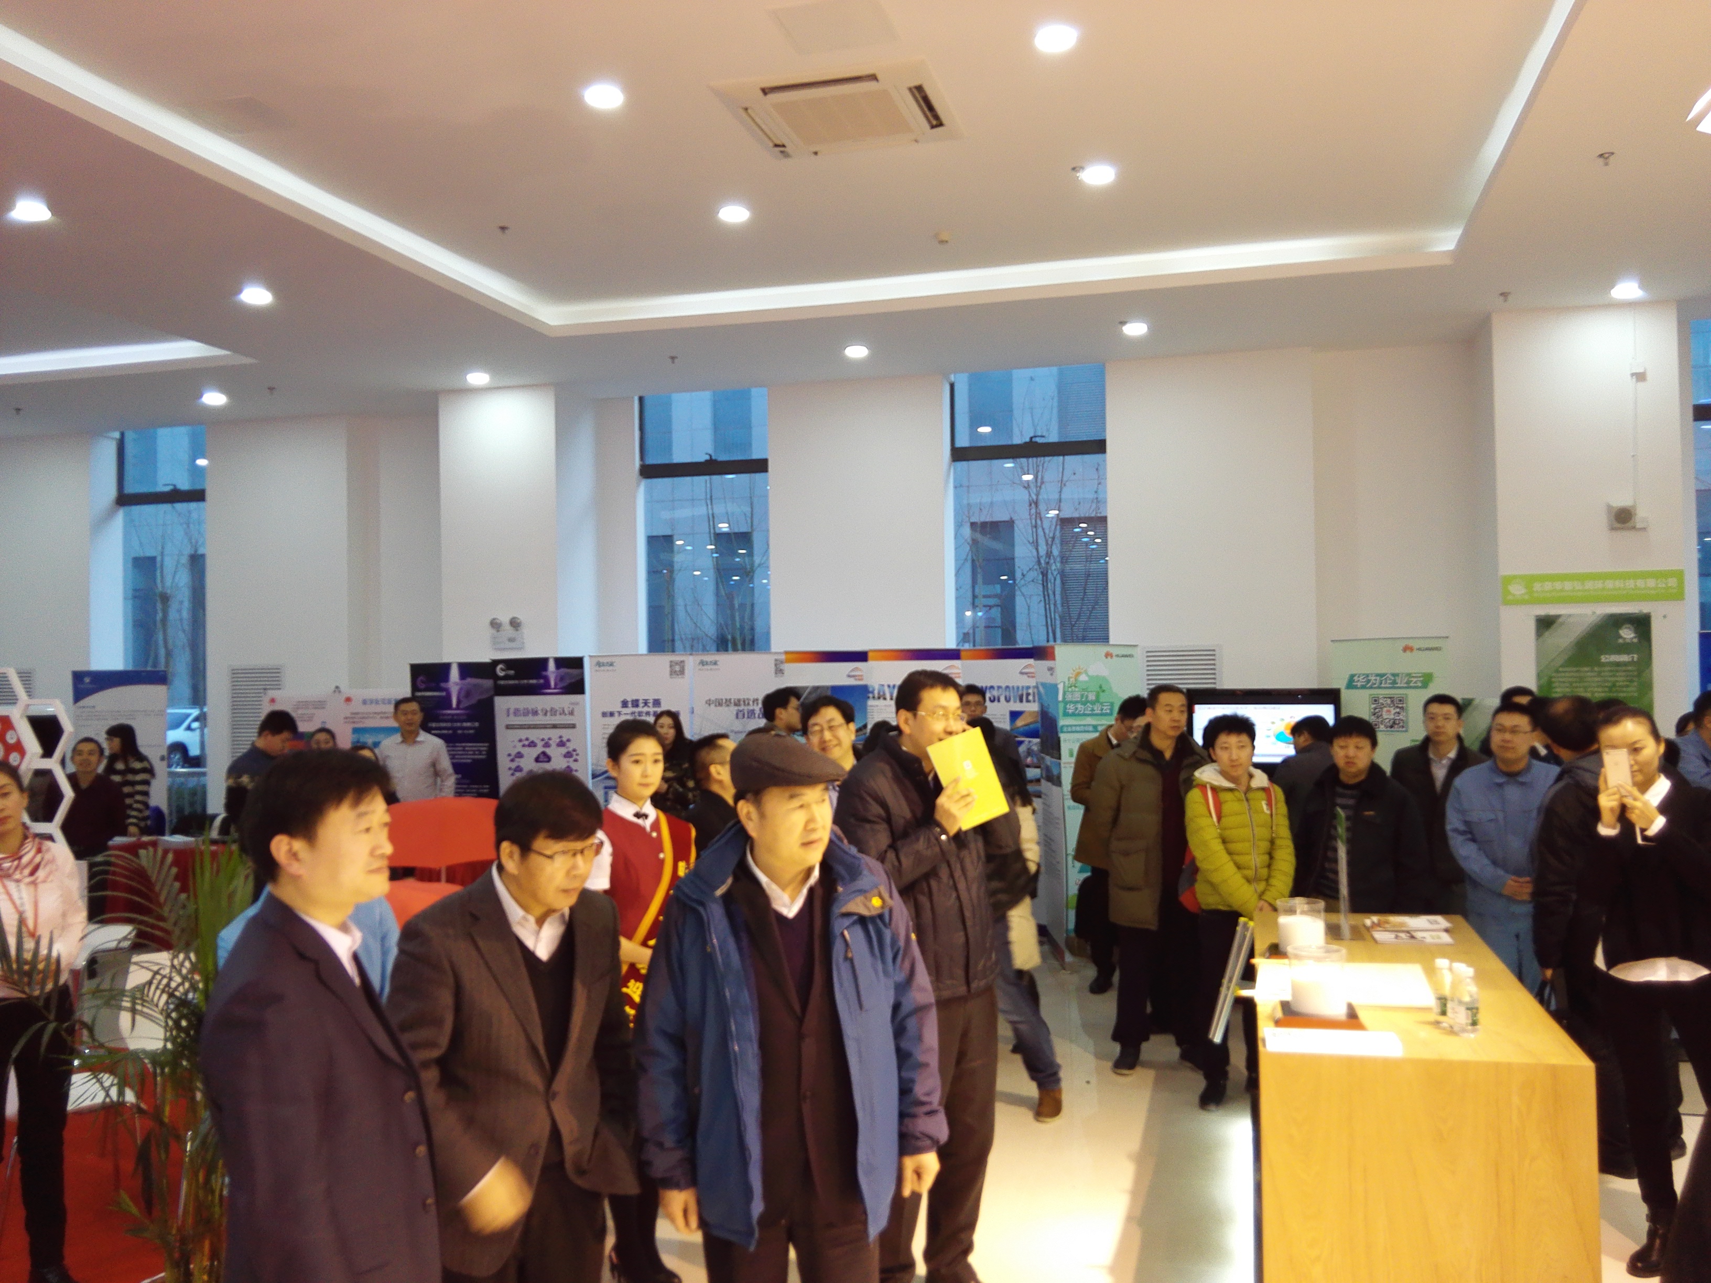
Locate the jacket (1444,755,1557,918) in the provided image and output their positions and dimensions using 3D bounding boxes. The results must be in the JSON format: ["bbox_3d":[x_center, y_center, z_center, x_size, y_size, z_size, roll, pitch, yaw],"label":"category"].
[{"bbox_3d":[2.762,0.821,6.050,0.510,0.680,0.320,-2,-2,34],"label":"jacket"}]

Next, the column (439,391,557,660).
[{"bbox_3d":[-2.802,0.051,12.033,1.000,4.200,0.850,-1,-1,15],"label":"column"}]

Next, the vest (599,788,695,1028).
[{"bbox_3d":[-0.627,0.821,4.350,0.360,0.680,0.250,-1,-1,-23],"label":"vest"}]

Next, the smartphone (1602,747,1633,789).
[{"bbox_3d":[2.235,0.382,4.200,0.067,0.138,0.008,-5,-1,33],"label":"smartphone"}]

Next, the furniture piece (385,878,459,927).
[{"bbox_3d":[-2.115,1.544,6.891,0.550,0.750,0.550,-1,-1,15],"label":"furniture piece"}]

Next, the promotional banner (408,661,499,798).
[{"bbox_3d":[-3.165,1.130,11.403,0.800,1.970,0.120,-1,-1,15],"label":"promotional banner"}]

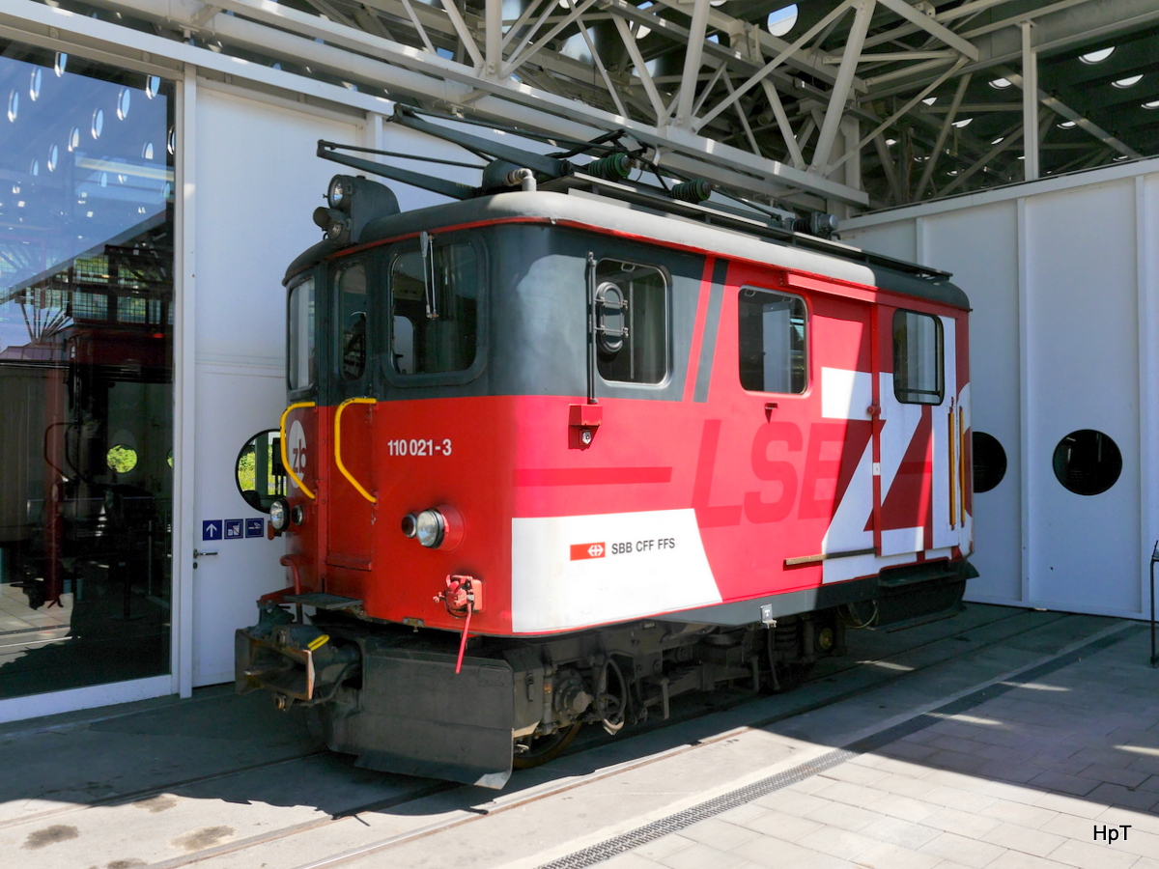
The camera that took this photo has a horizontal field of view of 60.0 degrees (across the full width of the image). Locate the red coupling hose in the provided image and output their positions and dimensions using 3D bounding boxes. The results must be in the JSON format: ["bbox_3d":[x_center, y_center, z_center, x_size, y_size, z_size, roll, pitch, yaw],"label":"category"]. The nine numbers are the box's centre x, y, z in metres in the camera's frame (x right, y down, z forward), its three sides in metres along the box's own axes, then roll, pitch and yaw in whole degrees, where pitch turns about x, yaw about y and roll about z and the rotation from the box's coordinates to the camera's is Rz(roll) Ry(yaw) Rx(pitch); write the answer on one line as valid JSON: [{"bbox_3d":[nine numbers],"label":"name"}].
[{"bbox_3d":[-0.592,0.892,4.773,0.160,0.455,0.200,1,-1,-43],"label":"red coupling hose"}]

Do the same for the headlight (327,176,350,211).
[{"bbox_3d":[-1.272,-1.306,5.412,0.090,0.185,0.185,1,-1,-43],"label":"headlight"}]

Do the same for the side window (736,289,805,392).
[{"bbox_3d":[1.131,-0.531,5.856,0.664,0.593,0.060,1,-1,-43],"label":"side window"}]

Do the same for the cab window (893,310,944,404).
[{"bbox_3d":[2.381,-0.535,7.040,0.719,0.641,0.060,1,-1,-43],"label":"cab window"}]

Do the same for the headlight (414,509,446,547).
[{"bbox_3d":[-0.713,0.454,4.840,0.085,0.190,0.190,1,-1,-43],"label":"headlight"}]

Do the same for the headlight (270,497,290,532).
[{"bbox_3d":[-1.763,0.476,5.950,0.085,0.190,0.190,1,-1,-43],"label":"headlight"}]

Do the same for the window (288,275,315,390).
[{"bbox_3d":[-1.647,-0.579,5.910,0.050,0.625,0.575,0,-1,-32],"label":"window"}]

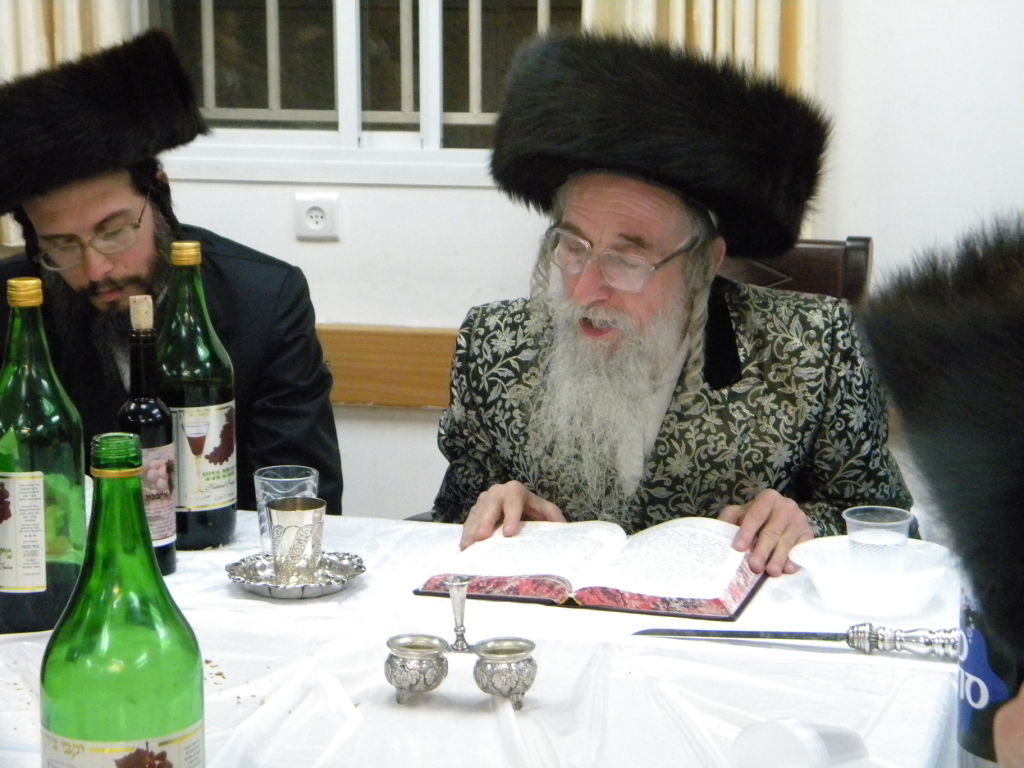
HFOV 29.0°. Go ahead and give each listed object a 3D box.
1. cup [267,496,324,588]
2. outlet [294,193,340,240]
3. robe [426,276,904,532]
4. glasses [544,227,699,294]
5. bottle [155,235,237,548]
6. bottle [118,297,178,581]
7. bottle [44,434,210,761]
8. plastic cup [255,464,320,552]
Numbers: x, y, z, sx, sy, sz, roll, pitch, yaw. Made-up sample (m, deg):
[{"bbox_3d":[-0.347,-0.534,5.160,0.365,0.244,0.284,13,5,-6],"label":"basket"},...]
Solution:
[{"bbox_3d":[-0.207,0.153,1.910,0.057,0.076,0.057,-1,11,-6],"label":"cup"},{"bbox_3d":[-0.354,-0.304,3.600,0.083,0.085,0.014,2,11,12],"label":"outlet"},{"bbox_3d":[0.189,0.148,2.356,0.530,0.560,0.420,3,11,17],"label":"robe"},{"bbox_3d":[0.143,-0.166,2.269,0.138,0.048,0.140,18,33,31],"label":"glasses"},{"bbox_3d":[-0.333,0.010,2.054,0.091,0.312,0.091,-2,11,-9],"label":"bottle"},{"bbox_3d":[-0.362,0.049,1.955,0.056,0.272,0.056,-2,11,-11],"label":"bottle"},{"bbox_3d":[-0.221,0.182,1.126,0.091,0.312,0.091,-2,11,-11],"label":"bottle"},{"bbox_3d":[-0.231,0.130,2.041,0.066,0.080,0.066,-1,11,-7],"label":"plastic cup"}]

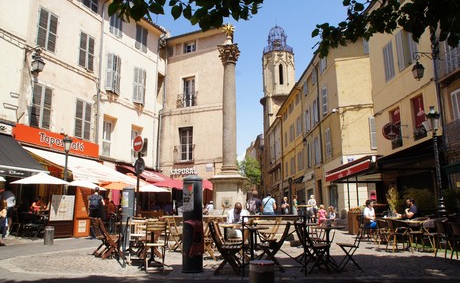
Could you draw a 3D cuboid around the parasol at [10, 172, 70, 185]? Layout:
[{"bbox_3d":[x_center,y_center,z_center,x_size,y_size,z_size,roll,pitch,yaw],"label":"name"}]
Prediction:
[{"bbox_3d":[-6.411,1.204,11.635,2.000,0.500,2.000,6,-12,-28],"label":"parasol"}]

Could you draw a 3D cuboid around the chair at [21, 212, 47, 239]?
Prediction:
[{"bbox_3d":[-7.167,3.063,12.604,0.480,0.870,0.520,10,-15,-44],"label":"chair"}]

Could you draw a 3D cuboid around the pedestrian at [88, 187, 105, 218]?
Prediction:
[{"bbox_3d":[-4.702,2.547,12.228,0.550,1.720,0.400,2,-11,-12],"label":"pedestrian"}]

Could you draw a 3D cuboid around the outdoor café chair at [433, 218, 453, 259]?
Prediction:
[{"bbox_3d":[4.610,2.080,7.414,0.540,0.860,0.500,7,-13,-34],"label":"outdoor café chair"}]

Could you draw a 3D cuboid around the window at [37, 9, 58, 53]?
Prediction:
[{"bbox_3d":[-8.308,-5.046,15.736,0.120,1.900,1.030,-4,-11,21],"label":"window"}]

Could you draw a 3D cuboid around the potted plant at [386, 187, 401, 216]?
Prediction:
[{"bbox_3d":[5.638,2.509,12.030,0.550,1.600,0.550,0,-10,0],"label":"potted plant"}]

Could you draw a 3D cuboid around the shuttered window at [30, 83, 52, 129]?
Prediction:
[{"bbox_3d":[-8.101,-1.482,14.851,0.140,1.900,1.060,-4,-11,20],"label":"shuttered window"}]

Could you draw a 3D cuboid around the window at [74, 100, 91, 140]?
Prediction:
[{"bbox_3d":[-7.264,-1.061,17.107,0.140,1.900,1.060,-4,-11,20],"label":"window"}]

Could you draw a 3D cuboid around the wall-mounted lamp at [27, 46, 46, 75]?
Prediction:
[{"bbox_3d":[-8.131,-3.404,14.472,0.800,1.100,0.500,-4,-11,21],"label":"wall-mounted lamp"}]

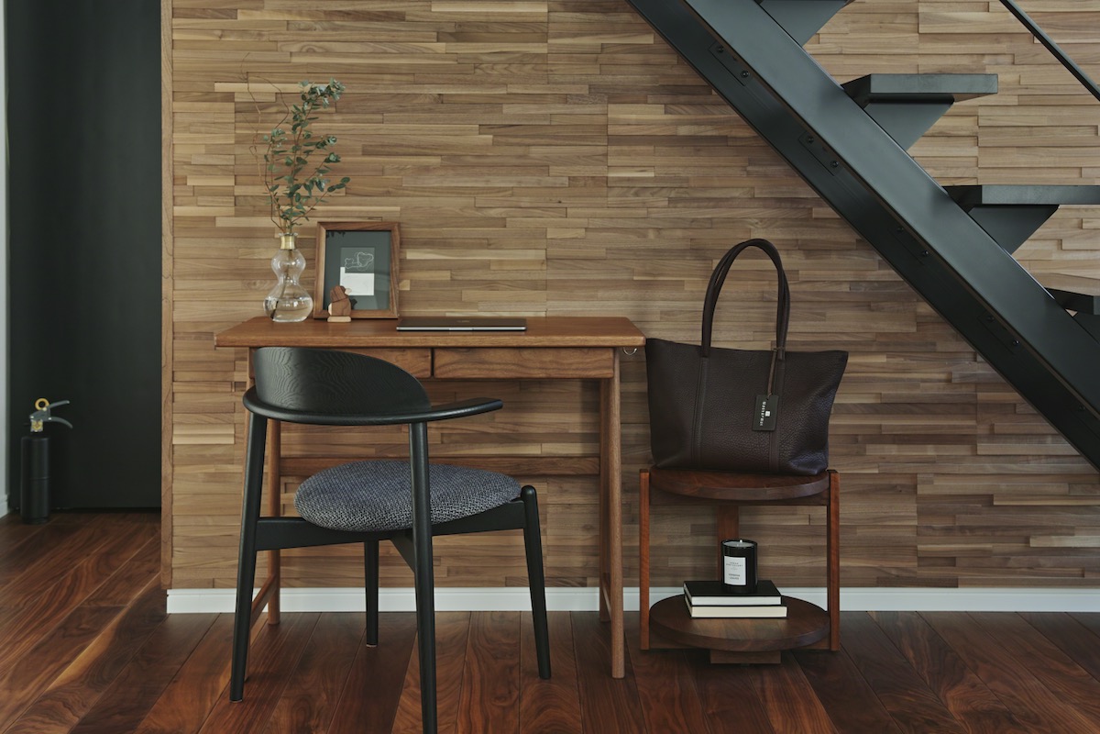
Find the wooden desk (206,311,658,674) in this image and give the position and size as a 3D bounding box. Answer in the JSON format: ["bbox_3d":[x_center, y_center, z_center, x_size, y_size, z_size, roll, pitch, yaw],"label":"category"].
[{"bbox_3d":[-0.253,0.273,2.955,0.900,0.730,0.460,0,5,-1],"label":"wooden desk"}]

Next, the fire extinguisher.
[{"bbox_3d":[-1.590,0.294,4.155,0.162,0.390,0.092,0,5,0],"label":"fire extinguisher"}]

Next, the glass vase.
[{"bbox_3d":[-0.618,-0.212,3.095,0.117,0.204,0.117,0,5,0],"label":"glass vase"}]

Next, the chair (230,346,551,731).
[{"bbox_3d":[-0.335,0.307,2.690,0.530,0.730,0.530,3,6,30],"label":"chair"}]

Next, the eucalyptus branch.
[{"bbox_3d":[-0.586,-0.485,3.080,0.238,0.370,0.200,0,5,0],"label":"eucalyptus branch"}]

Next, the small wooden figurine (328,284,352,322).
[{"bbox_3d":[-0.492,-0.147,3.070,0.058,0.086,0.043,0,5,0],"label":"small wooden figurine"}]

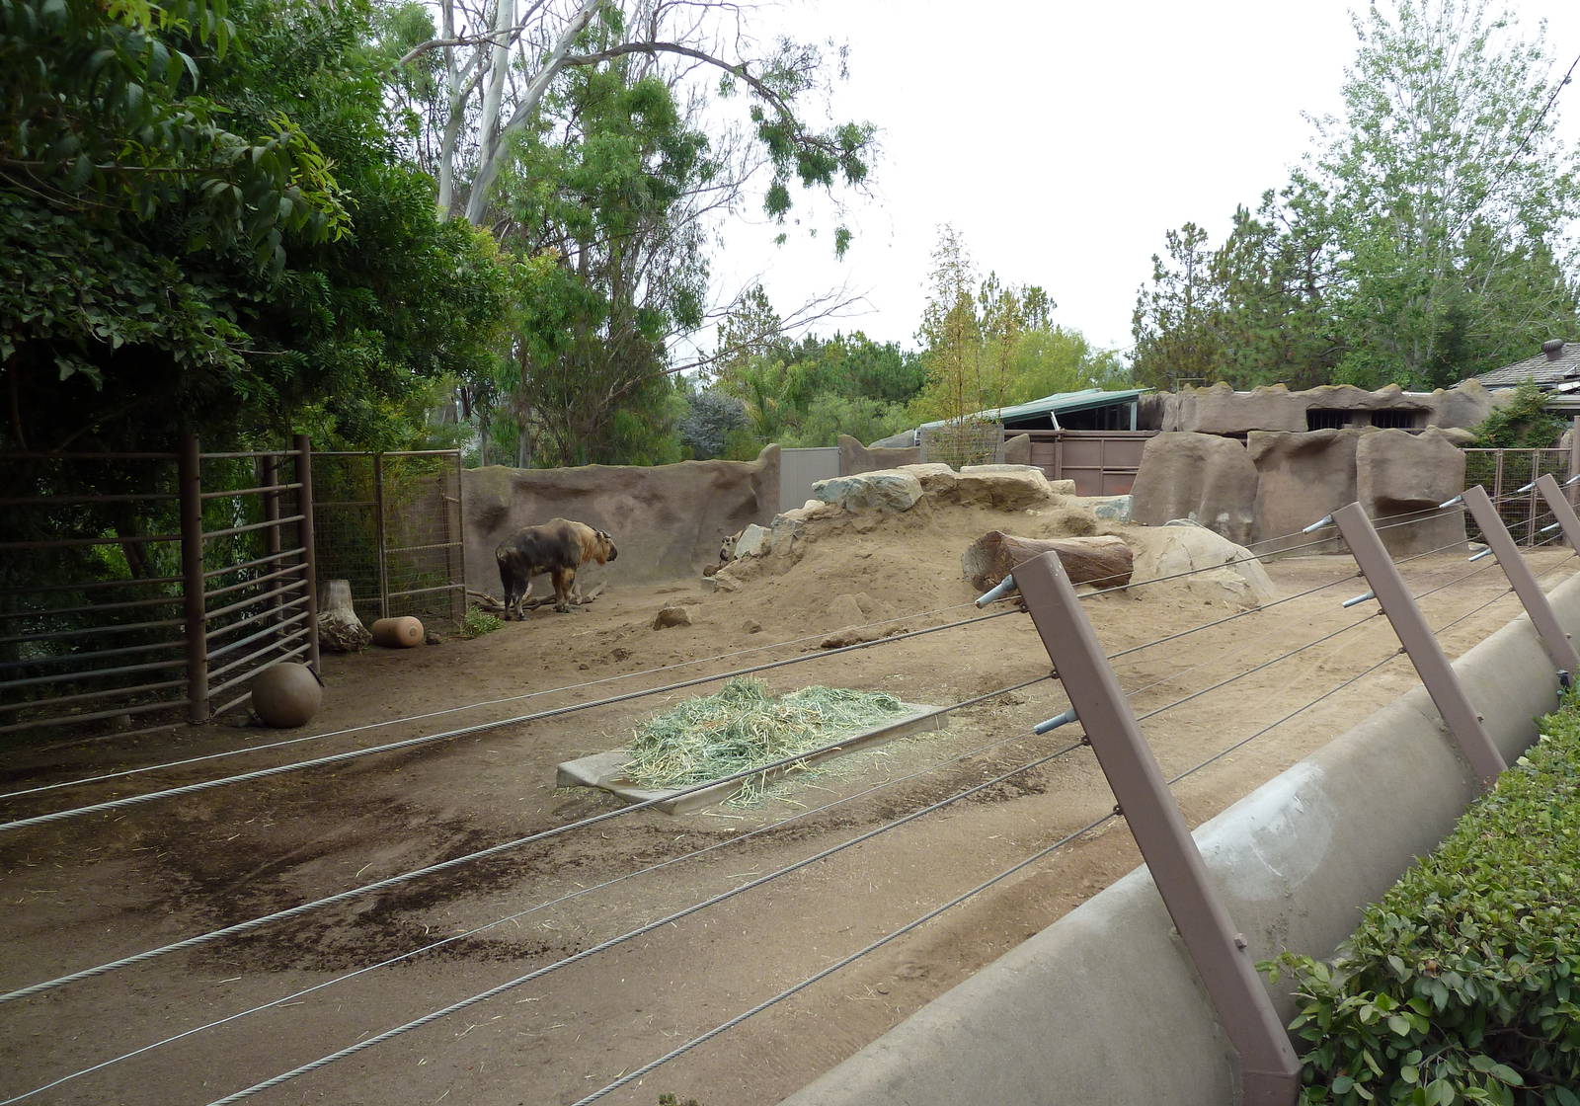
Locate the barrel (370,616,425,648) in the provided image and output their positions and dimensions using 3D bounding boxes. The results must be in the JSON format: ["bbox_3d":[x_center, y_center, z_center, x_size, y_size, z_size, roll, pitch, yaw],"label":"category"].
[{"bbox_3d":[-4.332,0.856,12.594,0.530,0.340,0.340,3,6,29],"label":"barrel"}]

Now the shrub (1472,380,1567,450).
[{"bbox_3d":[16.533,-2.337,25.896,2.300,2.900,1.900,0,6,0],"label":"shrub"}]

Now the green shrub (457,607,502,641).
[{"bbox_3d":[-3.629,0.793,13.391,0.500,0.310,0.420,0,6,0],"label":"green shrub"}]

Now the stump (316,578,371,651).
[{"bbox_3d":[-4.964,0.642,12.623,0.660,0.760,0.620,0,6,0],"label":"stump"}]

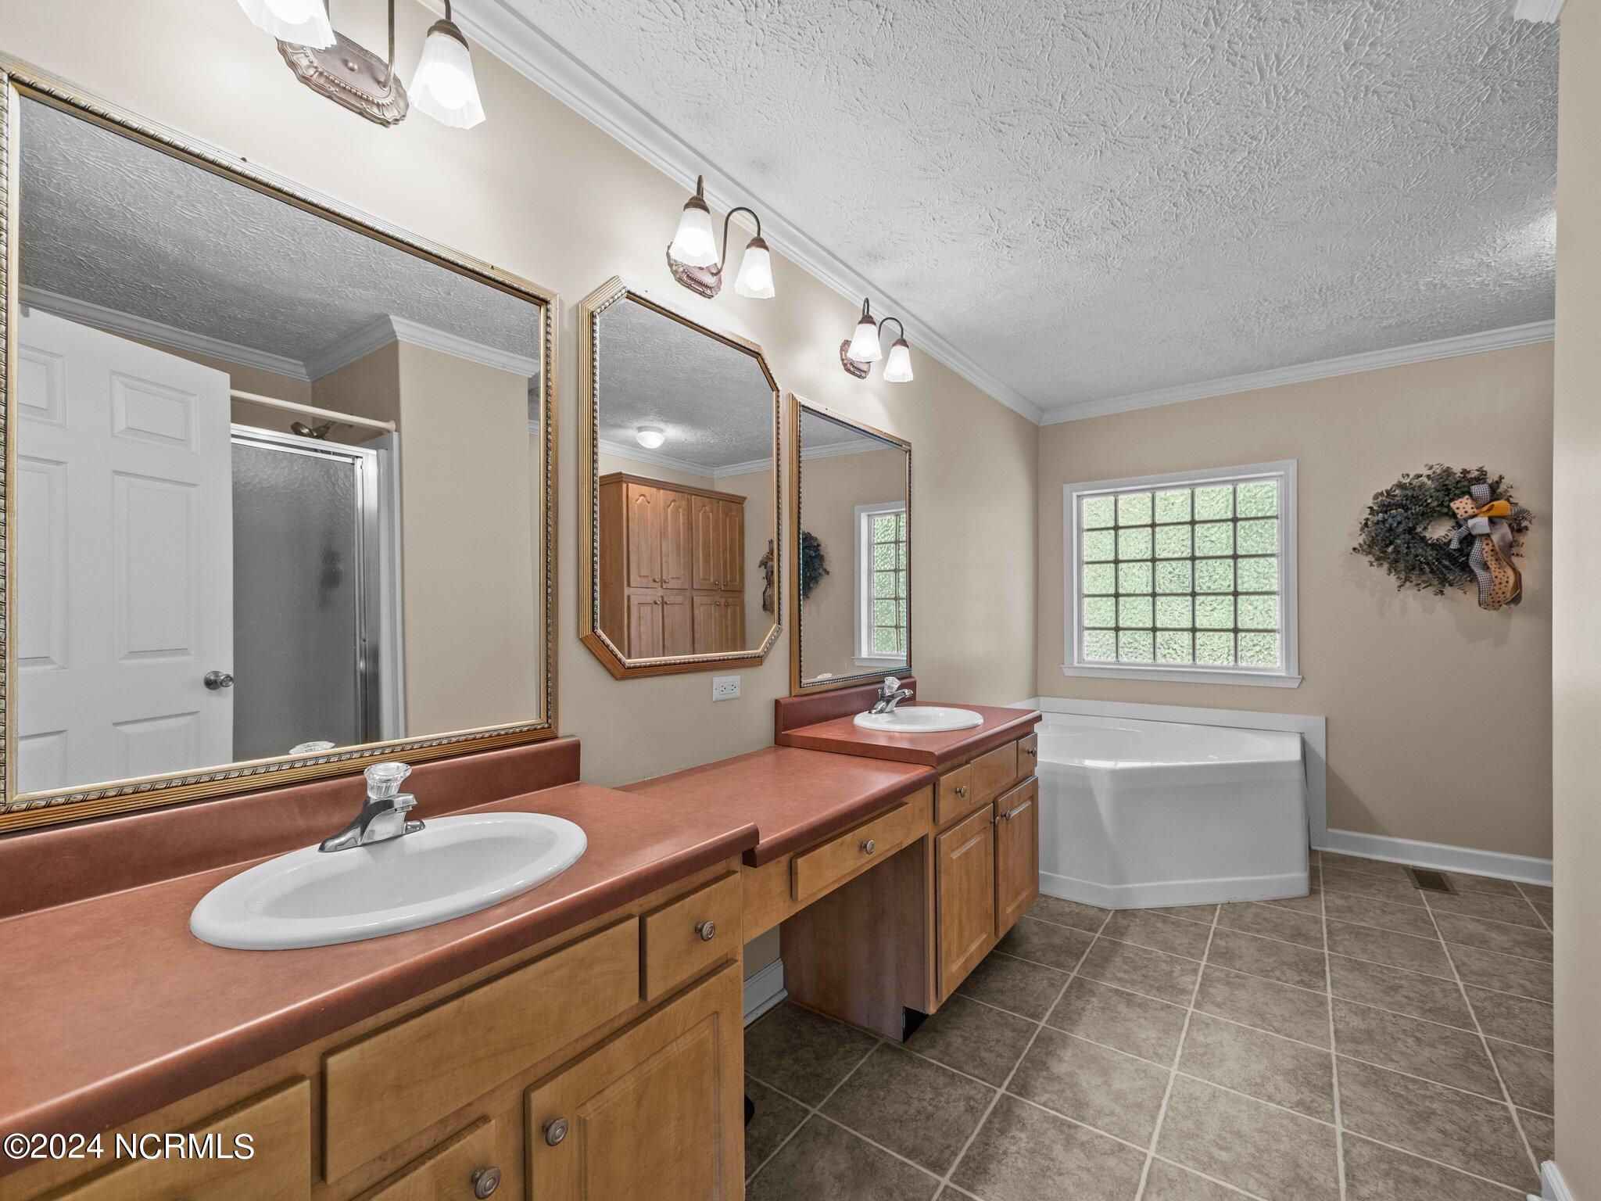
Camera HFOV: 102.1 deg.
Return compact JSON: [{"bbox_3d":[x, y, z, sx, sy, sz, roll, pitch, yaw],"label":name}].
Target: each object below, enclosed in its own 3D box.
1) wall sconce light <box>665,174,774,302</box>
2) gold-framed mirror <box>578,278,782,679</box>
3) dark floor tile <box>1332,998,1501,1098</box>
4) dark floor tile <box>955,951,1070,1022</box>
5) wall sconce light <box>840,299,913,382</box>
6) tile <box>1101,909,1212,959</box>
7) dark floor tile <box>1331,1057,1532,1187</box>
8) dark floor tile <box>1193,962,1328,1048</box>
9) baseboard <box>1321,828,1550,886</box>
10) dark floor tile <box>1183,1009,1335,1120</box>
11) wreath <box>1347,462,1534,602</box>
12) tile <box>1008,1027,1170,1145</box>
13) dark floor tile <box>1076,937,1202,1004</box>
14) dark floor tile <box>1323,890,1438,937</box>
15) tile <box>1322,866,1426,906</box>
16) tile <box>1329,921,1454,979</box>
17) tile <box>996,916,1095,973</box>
[{"bbox_3d":[-0.224,-0.961,1.730,0.178,0.225,0.350,0,0,38],"label":"wall sconce light"},{"bbox_3d":[-0.280,-0.294,1.757,0.040,0.970,0.700,-1,-1,38],"label":"gold-framed mirror"},{"bbox_3d":[1.700,1.244,1.808,0.330,0.010,0.323,0,0,36],"label":"dark floor tile"},{"bbox_3d":[0.682,1.250,2.132,0.328,0.010,0.328,-1,-1,38],"label":"dark floor tile"},{"bbox_3d":[0.277,-0.951,2.387,0.170,0.245,0.350,-1,-1,38],"label":"wall sconce light"},{"bbox_3d":[1.344,1.248,2.441,0.330,0.010,0.323,0,0,36],"label":"tile"},{"bbox_3d":[1.502,1.242,1.552,0.330,0.010,0.323,0,0,36],"label":"dark floor tile"},{"bbox_3d":[1.423,1.248,1.997,0.328,0.010,0.328,-1,-1,38],"label":"dark floor tile"},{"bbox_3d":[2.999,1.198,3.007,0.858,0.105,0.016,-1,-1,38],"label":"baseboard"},{"bbox_3d":[1.222,1.245,1.737,0.328,0.010,0.328,-1,-1,38],"label":"dark floor tile"},{"bbox_3d":[2.897,-0.290,2.949,0.570,0.630,0.170,0,0,38],"label":"wreath"},{"bbox_3d":[0.746,1.245,1.670,0.328,0.010,0.328,-1,-1,38],"label":"tile"},{"bbox_3d":[1.145,1.246,2.185,0.330,0.010,0.323,0,0,36],"label":"dark floor tile"},{"bbox_3d":[2.299,1.253,2.582,0.328,0.010,0.328,-1,-1,38],"label":"dark floor tile"},{"bbox_3d":[2.492,1.255,2.831,0.328,0.010,0.328,-1,-1,38],"label":"tile"},{"bbox_3d":[2.098,1.246,2.321,0.330,0.010,0.323,0,0,36],"label":"tile"},{"bbox_3d":[0.883,1.253,2.389,0.328,0.010,0.328,-1,-1,38],"label":"tile"}]

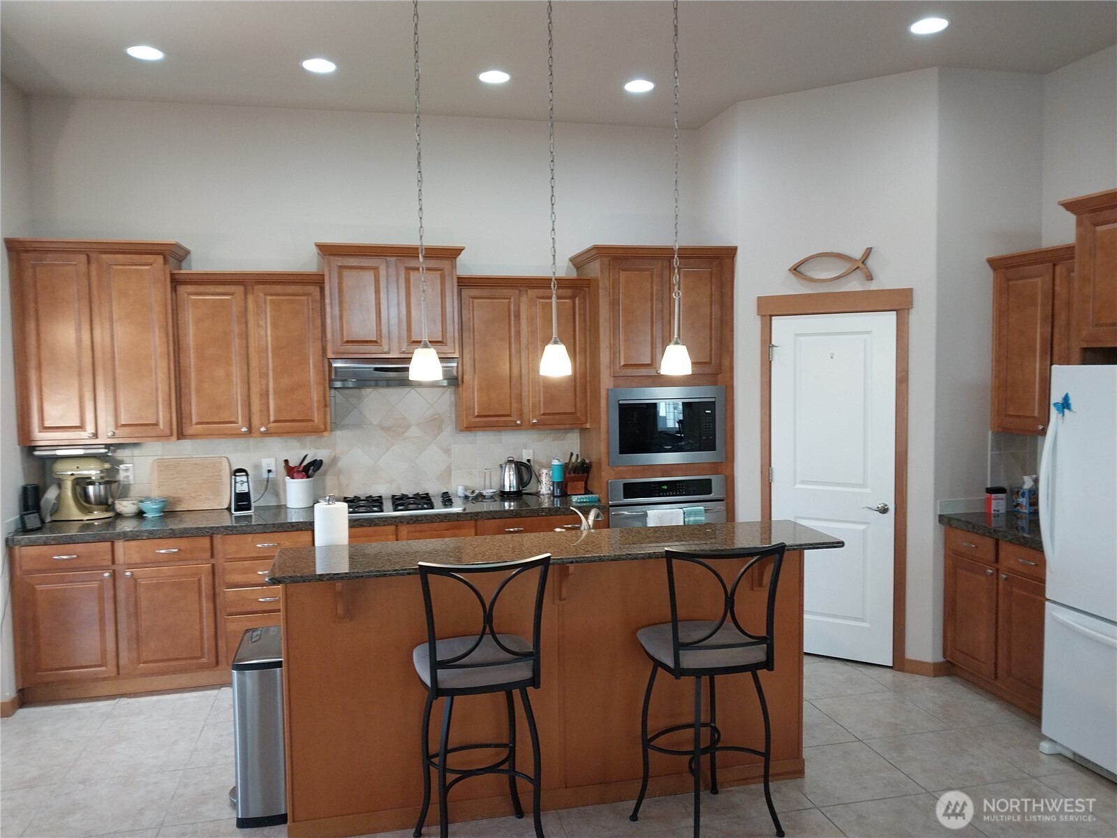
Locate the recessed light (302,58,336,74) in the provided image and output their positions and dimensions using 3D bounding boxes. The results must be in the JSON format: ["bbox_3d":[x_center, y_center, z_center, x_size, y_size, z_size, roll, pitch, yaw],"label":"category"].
[{"bbox_3d":[-1.255,-1.852,4.401,0.180,0.020,0.180,-2,3,-13],"label":"recessed light"}]

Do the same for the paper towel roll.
[{"bbox_3d":[-0.906,0.481,3.364,0.132,0.316,0.132,-1,3,-13],"label":"paper towel roll"}]

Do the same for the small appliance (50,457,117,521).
[{"bbox_3d":[-2.735,0.397,4.857,0.350,0.354,0.225,-1,3,-6],"label":"small appliance"}]

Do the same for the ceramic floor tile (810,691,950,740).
[{"bbox_3d":[1.600,1.489,4.227,0.501,0.010,0.501,-2,3,-13],"label":"ceramic floor tile"}]

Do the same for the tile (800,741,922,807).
[{"bbox_3d":[1.219,1.522,3.613,0.498,0.010,0.498,-1,3,-13],"label":"tile"}]

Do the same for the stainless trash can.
[{"bbox_3d":[-1.216,1.233,3.406,0.253,0.650,0.413,-2,3,-13],"label":"stainless trash can"}]

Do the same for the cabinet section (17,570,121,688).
[{"bbox_3d":[-2.620,1.078,4.671,0.456,0.572,0.520,-2,3,-11],"label":"cabinet section"}]

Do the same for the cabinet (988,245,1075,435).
[{"bbox_3d":[2.652,-0.391,4.301,0.342,0.956,0.840,-2,3,-13],"label":"cabinet"}]

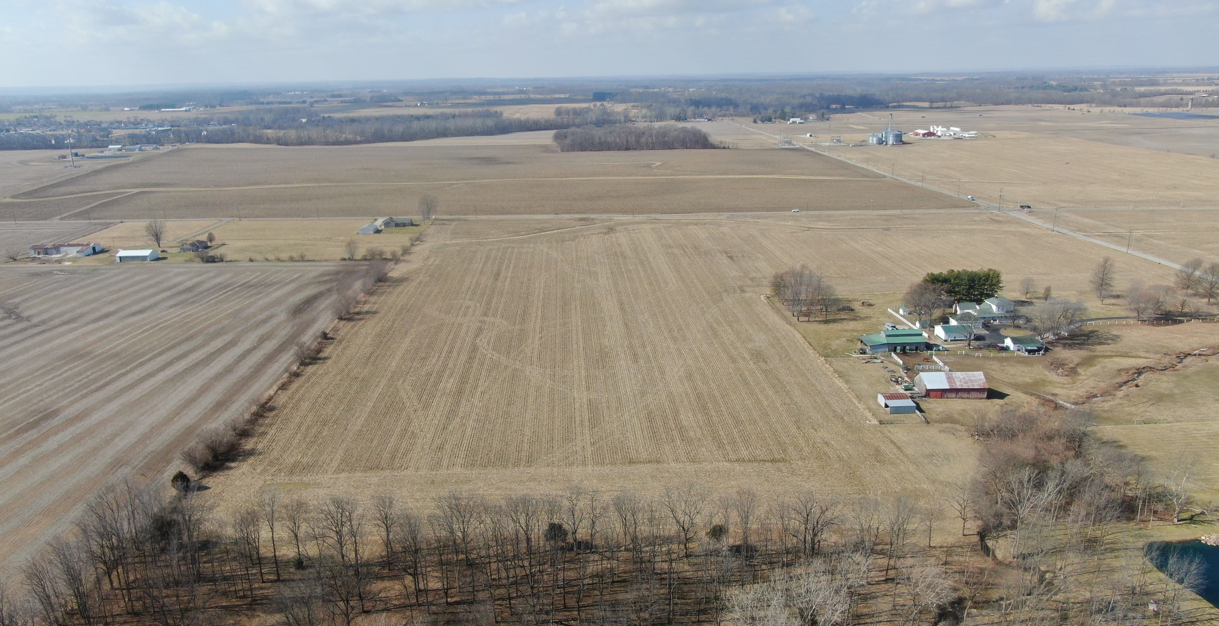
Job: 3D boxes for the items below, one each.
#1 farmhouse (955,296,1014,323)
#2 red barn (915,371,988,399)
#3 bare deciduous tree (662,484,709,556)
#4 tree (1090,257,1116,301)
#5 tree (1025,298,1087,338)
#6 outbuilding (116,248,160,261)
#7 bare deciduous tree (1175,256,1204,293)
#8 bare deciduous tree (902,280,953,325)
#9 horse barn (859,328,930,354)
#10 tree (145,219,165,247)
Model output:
[{"bbox_3d":[168.184,-2.462,378.367,21.500,9.000,19.000,-1,16,0],"label":"farmhouse"},{"bbox_3d":[117.344,23.771,290.240,20.800,7.100,11.400,-1,16,0],"label":"red barn"},{"bbox_3d":[17.055,47.003,190.694,10.671,18.100,10.671,-1,16,0],"label":"bare deciduous tree"},{"bbox_3d":[230.381,-14.924,395.292,10.348,22.650,10.348,-1,16,0],"label":"tree"},{"bbox_3d":[183.887,1.874,348.391,21.916,16.550,20.000,-1,16,0],"label":"tree"},{"bbox_3d":[-288.367,-35.282,516.920,20.000,6.100,12.000,-1,16,-1],"label":"outbuilding"},{"bbox_3d":[286.474,-18.989,417.583,11.611,17.350,11.611,-1,16,0],"label":"bare deciduous tree"},{"bbox_3d":[139.551,-5.300,371.274,20.754,18.850,18.500,-1,16,0],"label":"bare deciduous tree"},{"bbox_3d":[102.721,9.508,306.701,21.000,6.500,10.700,-2,16,-3],"label":"horse barn"},{"bbox_3d":[-296.940,-52.089,553.605,12.089,18.800,12.089,-1,16,0],"label":"tree"}]

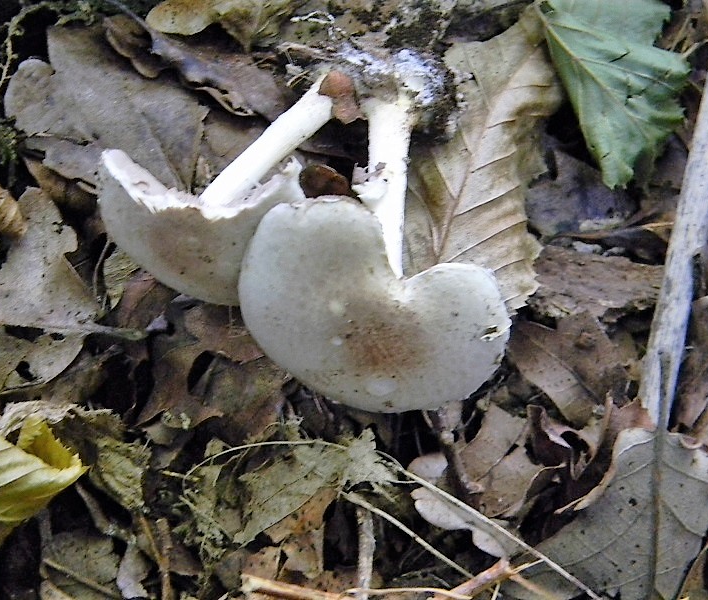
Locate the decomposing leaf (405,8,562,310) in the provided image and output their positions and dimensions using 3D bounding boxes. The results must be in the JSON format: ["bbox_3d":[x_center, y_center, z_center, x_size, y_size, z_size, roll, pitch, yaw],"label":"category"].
[{"bbox_3d":[0.032,-0.037,0.482,0.037,0.020,0.094,8,63,4],"label":"decomposing leaf"}]

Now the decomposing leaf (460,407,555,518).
[{"bbox_3d":[0.034,0.039,0.450,0.019,0.011,0.027,21,65,10],"label":"decomposing leaf"}]

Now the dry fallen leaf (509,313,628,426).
[{"bbox_3d":[0.053,0.013,0.463,0.021,0.012,0.031,-33,68,-15],"label":"dry fallen leaf"}]

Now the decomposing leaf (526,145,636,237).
[{"bbox_3d":[0.058,-0.025,0.489,0.026,0.010,0.024,23,65,11],"label":"decomposing leaf"}]

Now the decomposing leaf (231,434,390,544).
[{"bbox_3d":[-0.013,0.042,0.448,0.041,0.012,0.016,-25,66,-12],"label":"decomposing leaf"}]

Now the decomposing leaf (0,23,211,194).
[{"bbox_3d":[-0.063,-0.051,0.498,0.053,0.015,0.046,8,63,4],"label":"decomposing leaf"}]

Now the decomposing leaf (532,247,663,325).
[{"bbox_3d":[0.060,-0.004,0.475,0.033,0.010,0.019,5,63,2],"label":"decomposing leaf"}]

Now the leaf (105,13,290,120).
[{"bbox_3d":[-0.042,-0.062,0.497,0.054,0.014,0.019,24,66,11],"label":"leaf"}]

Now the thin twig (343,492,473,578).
[{"bbox_3d":[0.012,0.053,0.440,0.036,0.003,0.002,33,68,15],"label":"thin twig"}]

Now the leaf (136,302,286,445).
[{"bbox_3d":[-0.034,0.018,0.467,0.035,0.014,0.037,2,63,1],"label":"leaf"}]

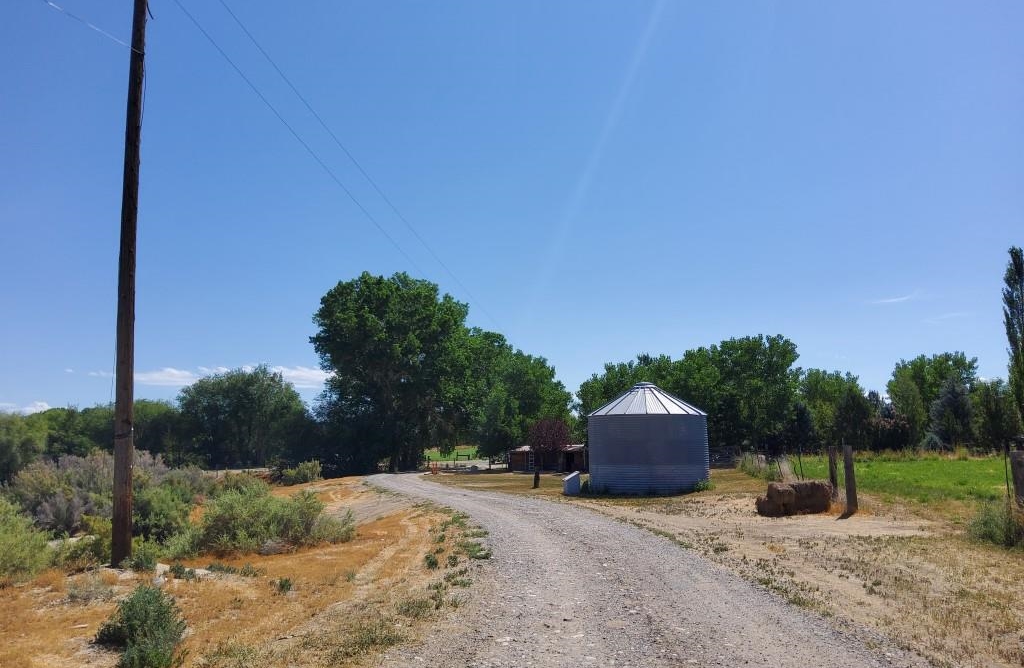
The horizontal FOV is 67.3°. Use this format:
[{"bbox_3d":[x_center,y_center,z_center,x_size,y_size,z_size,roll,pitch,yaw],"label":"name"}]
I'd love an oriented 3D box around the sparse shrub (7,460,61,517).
[{"bbox_3d":[-15.211,4.858,24.500,1.750,1.750,1.600,4,-9,-31],"label":"sparse shrub"}]

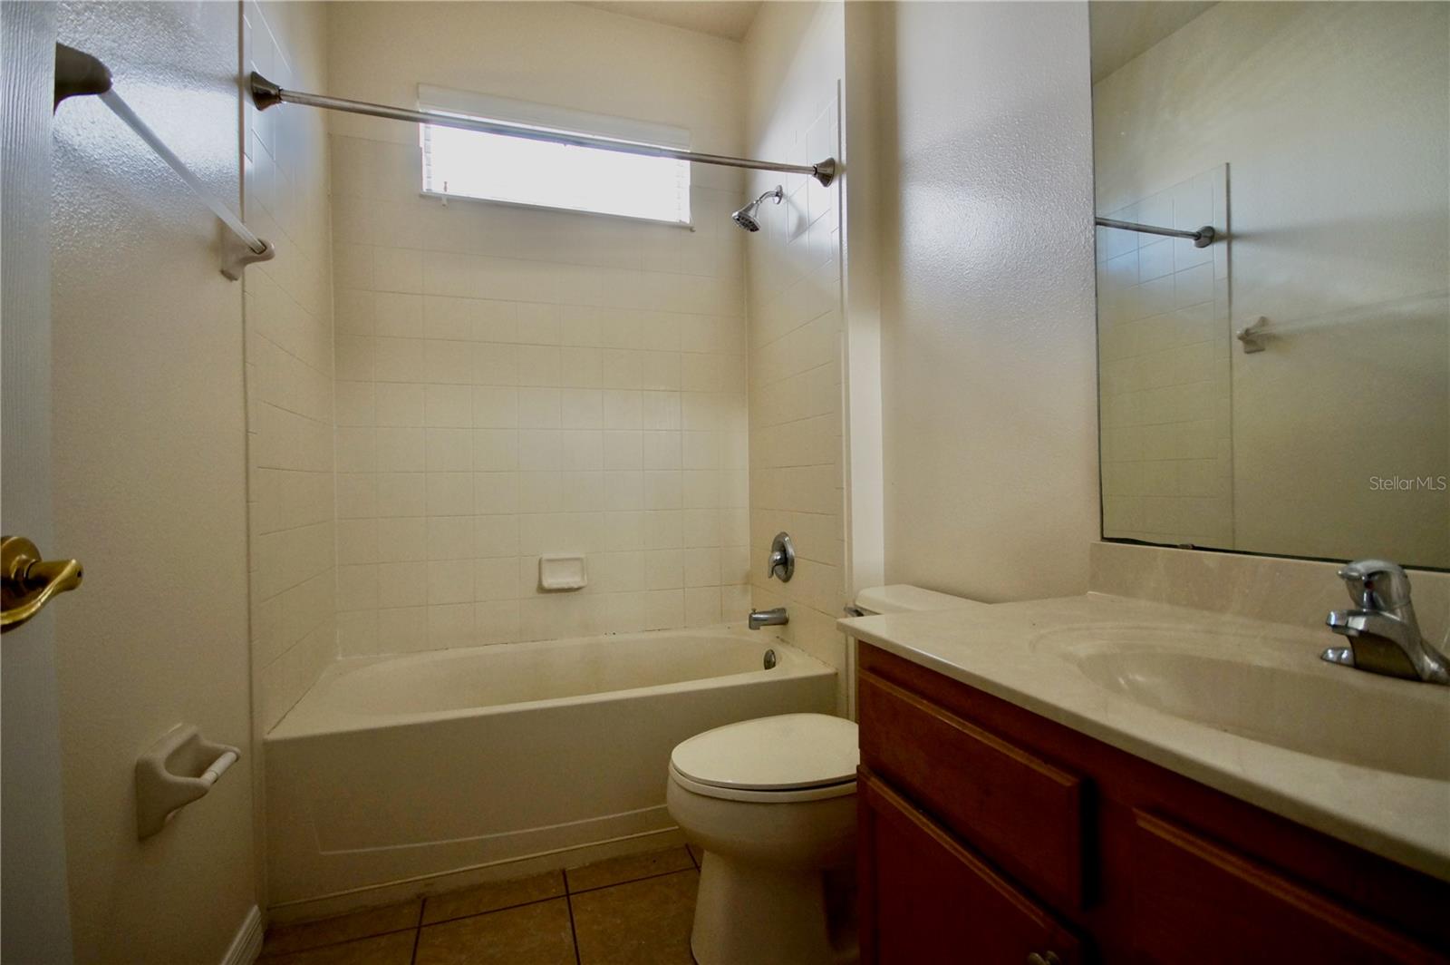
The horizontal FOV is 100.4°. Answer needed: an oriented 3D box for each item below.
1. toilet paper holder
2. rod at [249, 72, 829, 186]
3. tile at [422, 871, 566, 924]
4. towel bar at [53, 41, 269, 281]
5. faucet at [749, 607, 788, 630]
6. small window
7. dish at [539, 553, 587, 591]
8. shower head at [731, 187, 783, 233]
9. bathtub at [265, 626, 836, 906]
[{"bbox_3d":[-0.870,0.476,0.994,0.090,0.125,0.150,-1,0,-21],"label":"toilet paper holder"},{"bbox_3d":[-0.387,-0.915,1.609,1.466,0.075,0.075,-1,0,-16],"label":"rod"},{"bbox_3d":[-0.564,1.029,1.497,0.333,0.010,0.107,-1,0,-17],"label":"tile"},{"bbox_3d":[-0.884,-0.482,0.990,0.085,0.110,0.650,-1,0,-21],"label":"towel bar"},{"bbox_3d":[0.152,0.476,2.131,0.143,0.065,0.055,-1,0,-19],"label":"faucet"},{"bbox_3d":[-0.606,-1.210,2.274,0.985,0.395,0.060,-1,0,-17],"label":"small window"},{"bbox_3d":[-0.599,0.334,2.242,0.160,0.115,0.060,-1,0,-17],"label":"dish"},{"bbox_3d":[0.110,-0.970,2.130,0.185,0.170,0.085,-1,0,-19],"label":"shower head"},{"bbox_3d":[-0.485,0.804,1.946,1.495,0.436,0.710,-1,0,-17],"label":"bathtub"}]

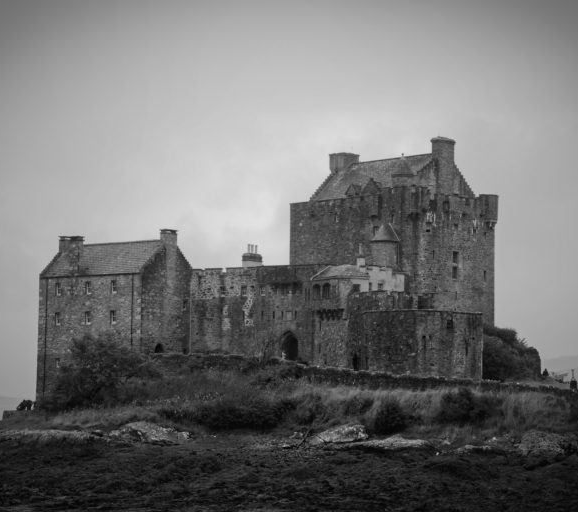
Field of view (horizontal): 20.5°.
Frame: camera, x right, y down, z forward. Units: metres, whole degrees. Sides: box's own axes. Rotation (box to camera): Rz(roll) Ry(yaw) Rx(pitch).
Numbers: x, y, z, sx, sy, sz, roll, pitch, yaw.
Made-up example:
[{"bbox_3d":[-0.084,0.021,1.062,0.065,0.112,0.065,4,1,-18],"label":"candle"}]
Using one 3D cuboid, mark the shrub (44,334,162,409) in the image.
[{"bbox_3d":[-17.719,10.973,152.000,10.500,7.200,9.000,0,-5,0],"label":"shrub"}]

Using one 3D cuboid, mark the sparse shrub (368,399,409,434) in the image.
[{"bbox_3d":[8.732,13.944,139.000,3.400,3.100,3.100,0,-5,0],"label":"sparse shrub"}]

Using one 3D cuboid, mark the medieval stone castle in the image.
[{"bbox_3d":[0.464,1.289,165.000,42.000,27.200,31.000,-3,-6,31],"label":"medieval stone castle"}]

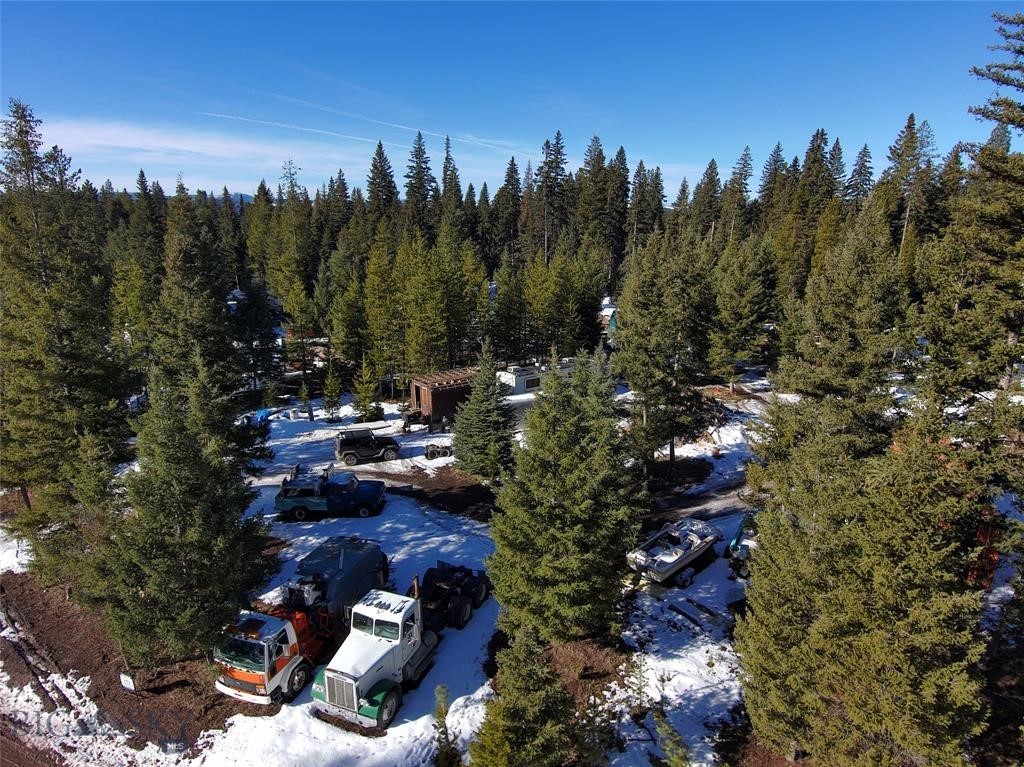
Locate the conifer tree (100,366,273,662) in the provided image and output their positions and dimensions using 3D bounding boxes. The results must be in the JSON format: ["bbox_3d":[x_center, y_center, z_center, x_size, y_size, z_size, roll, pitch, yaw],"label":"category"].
[{"bbox_3d":[-10.801,4.482,20.603,5.200,10.540,5.200,0,16,0],"label":"conifer tree"}]

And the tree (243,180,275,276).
[{"bbox_3d":[-39.725,-22.066,97.685,5.000,18.780,5.000,0,16,0],"label":"tree"}]

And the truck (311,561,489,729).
[{"bbox_3d":[-3.567,7.990,21.865,2.450,3.200,7.800,6,17,21],"label":"truck"}]

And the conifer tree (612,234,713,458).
[{"bbox_3d":[8.535,-1.811,35.274,5.444,13.158,5.444,0,15,0],"label":"conifer tree"}]

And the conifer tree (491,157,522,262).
[{"bbox_3d":[-0.739,-25.275,101.972,5.000,22.610,5.000,0,16,0],"label":"conifer tree"}]

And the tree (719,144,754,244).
[{"bbox_3d":[30.463,-20.554,85.616,4.885,22.761,4.885,0,15,0],"label":"tree"}]

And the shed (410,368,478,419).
[{"bbox_3d":[-4.453,0.593,47.594,5.800,2.600,3.200,-11,19,-33],"label":"shed"}]

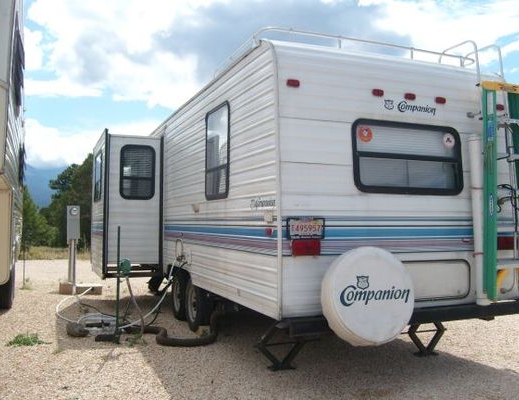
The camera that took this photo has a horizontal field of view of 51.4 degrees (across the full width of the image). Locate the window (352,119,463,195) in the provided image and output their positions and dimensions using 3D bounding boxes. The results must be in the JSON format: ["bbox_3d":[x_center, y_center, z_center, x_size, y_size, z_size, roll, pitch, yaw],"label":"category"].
[{"bbox_3d":[1.266,-0.346,4.524,1.123,0.603,0.050,1,-3,-22],"label":"window"}]

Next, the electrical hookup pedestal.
[{"bbox_3d":[-3.540,0.987,10.697,0.776,1.732,0.420,1,-3,-22],"label":"electrical hookup pedestal"}]

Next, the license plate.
[{"bbox_3d":[0.363,0.217,4.136,0.318,0.160,0.020,1,-3,-22],"label":"license plate"}]

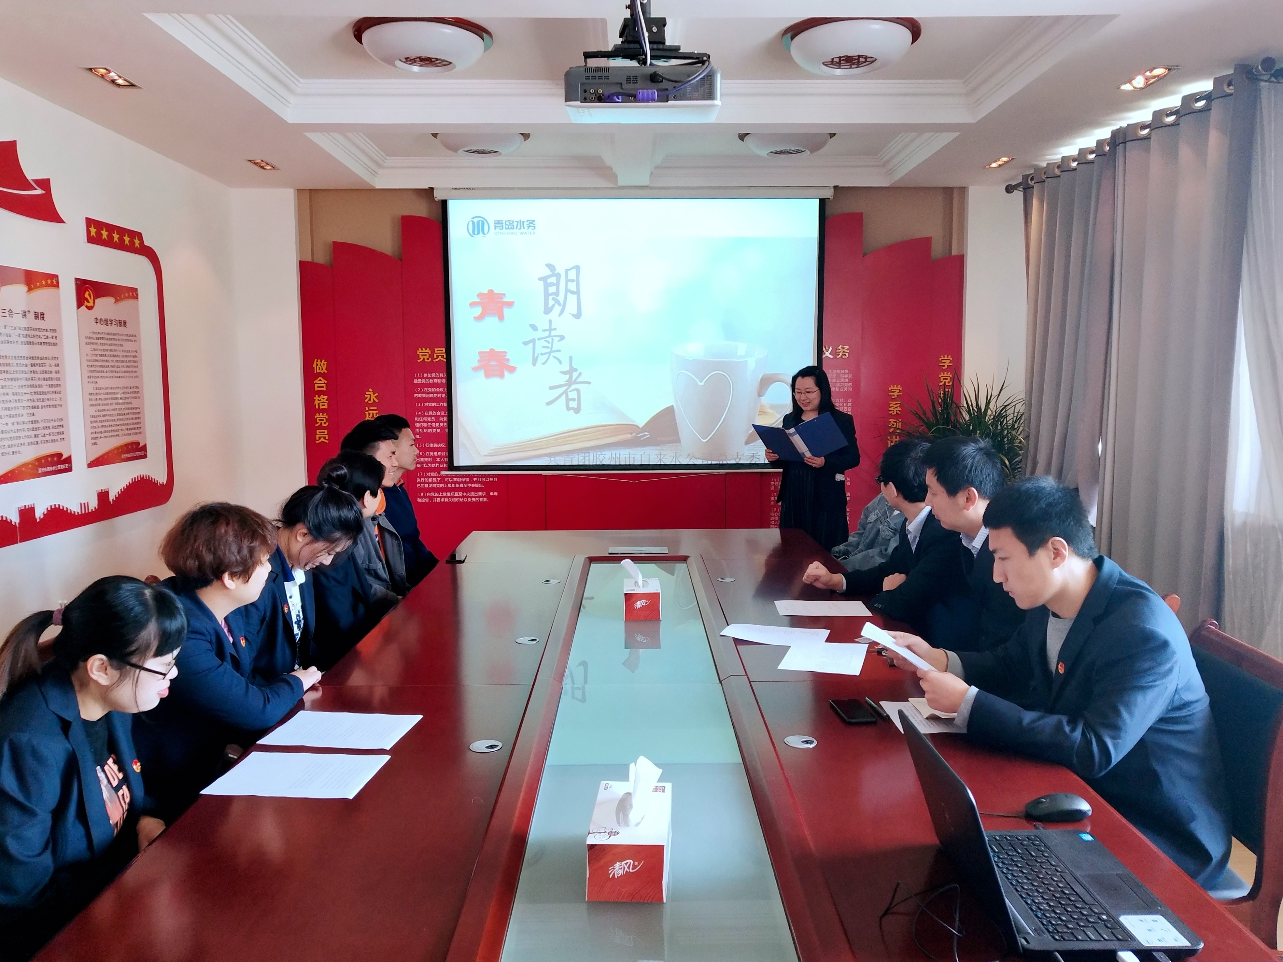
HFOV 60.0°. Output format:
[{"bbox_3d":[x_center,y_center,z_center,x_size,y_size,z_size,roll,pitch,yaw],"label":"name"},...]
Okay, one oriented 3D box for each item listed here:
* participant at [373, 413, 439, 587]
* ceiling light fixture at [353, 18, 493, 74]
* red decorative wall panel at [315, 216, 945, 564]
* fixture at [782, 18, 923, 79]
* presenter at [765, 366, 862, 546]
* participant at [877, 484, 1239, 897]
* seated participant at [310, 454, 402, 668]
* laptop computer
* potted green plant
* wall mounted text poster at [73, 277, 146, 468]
[{"bbox_3d":[-1.106,0.382,4.948,0.650,1.364,0.500,-1,6,-12],"label":"participant"},{"bbox_3d":[-0.784,-1.548,3.994,0.499,0.180,0.499,0,5,-1],"label":"ceiling light fixture"},{"bbox_3d":[-0.057,-0.385,6.744,3.985,2.429,0.100,0,5,-1],"label":"red decorative wall panel"},{"bbox_3d":[0.754,-1.553,4.008,0.502,0.180,0.502,0,5,-1],"label":"fixture"},{"bbox_3d":[0.960,0.158,6.122,0.500,1.584,0.420,3,6,26],"label":"presenter"},{"bbox_3d":[0.840,0.659,2.180,0.700,1.334,0.550,-2,6,-16],"label":"participant"},{"bbox_3d":[-1.054,0.547,3.658,0.680,1.278,0.500,0,5,-1],"label":"seated participant"},{"bbox_3d":[0.570,0.498,1.645,0.325,0.240,0.355,0,5,-1],"label":"laptop computer"},{"bbox_3d":[1.750,0.194,6.063,0.680,1.524,0.680,0,5,-1],"label":"potted green plant"},{"bbox_3d":[-2.408,-0.493,5.095,0.020,0.815,0.595,0,5,-1],"label":"wall mounted text poster"}]

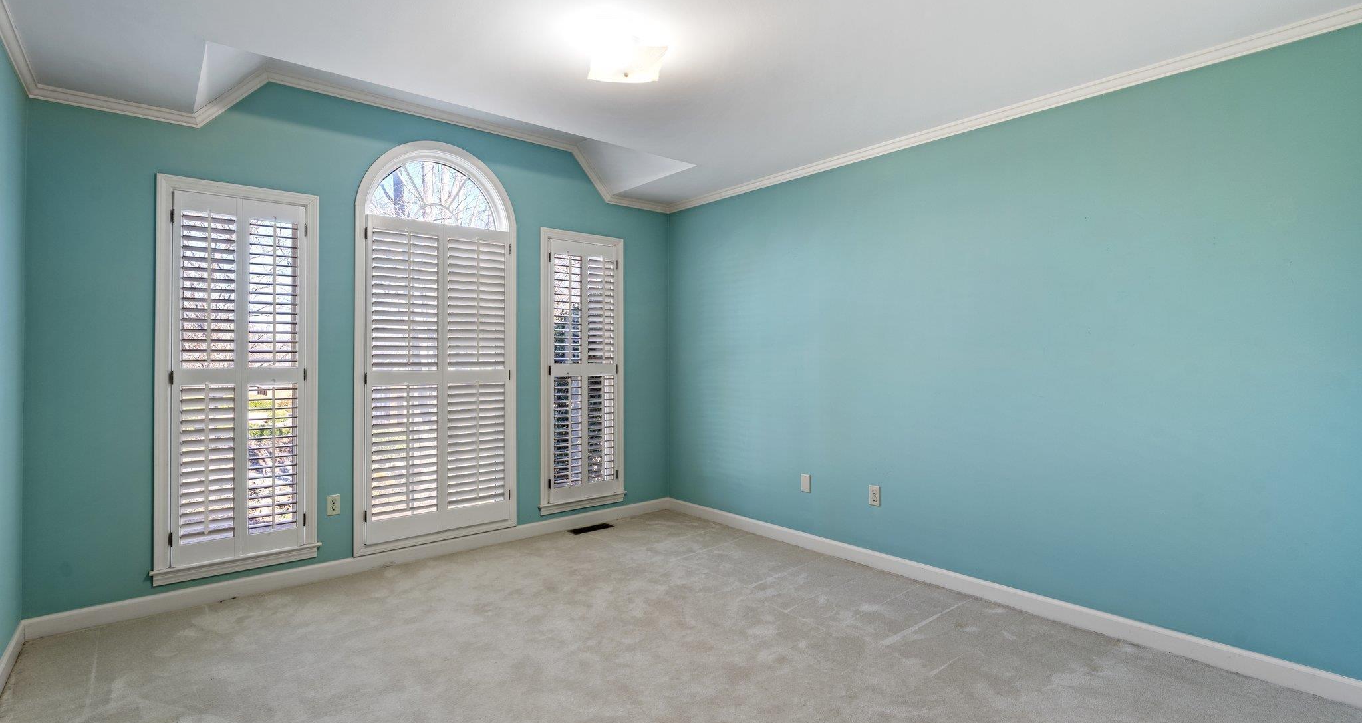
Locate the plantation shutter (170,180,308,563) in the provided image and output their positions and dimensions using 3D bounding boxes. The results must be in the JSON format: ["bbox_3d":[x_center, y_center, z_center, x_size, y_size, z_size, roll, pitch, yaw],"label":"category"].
[{"bbox_3d":[-2.228,0.082,3.077,0.548,1.820,0.045,0,0,-41],"label":"plantation shutter"}]

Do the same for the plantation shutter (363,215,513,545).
[{"bbox_3d":[-1.472,0.104,3.742,0.870,1.901,0.045,0,0,-41],"label":"plantation shutter"}]

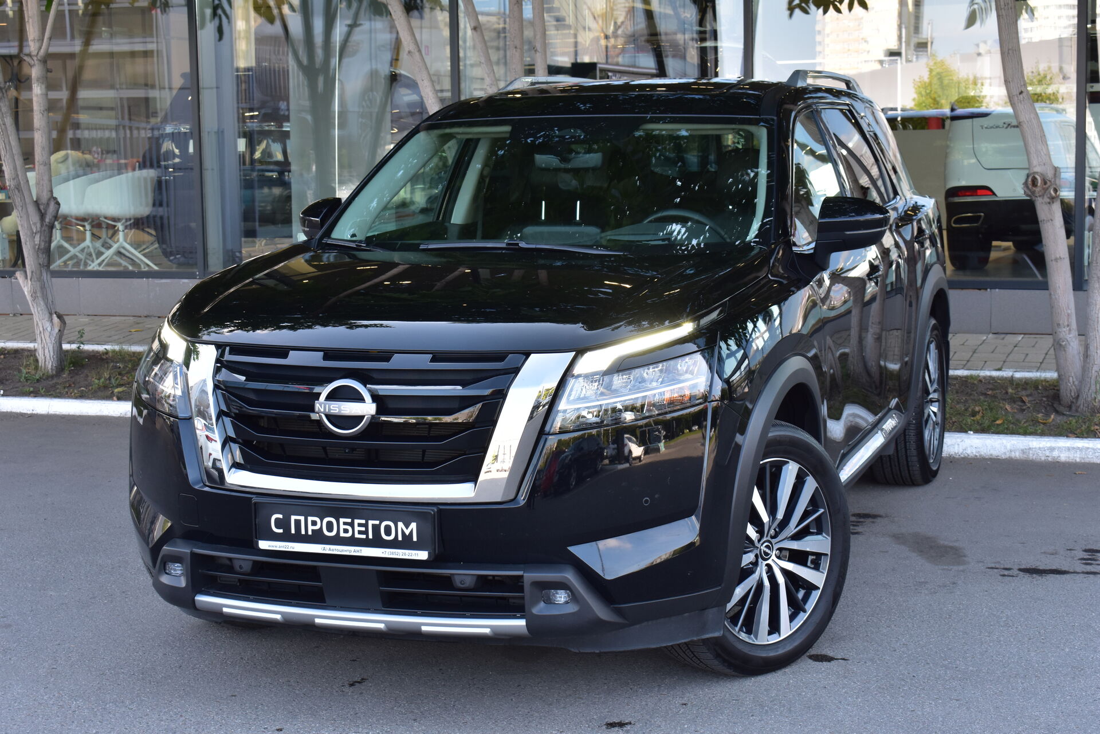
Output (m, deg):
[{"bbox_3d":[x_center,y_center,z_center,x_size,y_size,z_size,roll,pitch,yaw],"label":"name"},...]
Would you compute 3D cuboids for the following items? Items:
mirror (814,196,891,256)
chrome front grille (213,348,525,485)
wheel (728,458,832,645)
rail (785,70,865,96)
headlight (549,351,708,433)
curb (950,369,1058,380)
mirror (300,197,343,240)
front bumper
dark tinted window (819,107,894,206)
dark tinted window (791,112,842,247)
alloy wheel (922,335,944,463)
[{"bbox_3d":[0.981,-0.465,6.018,0.250,0.200,0.200,2,8,20],"label":"mirror"},{"bbox_3d":[-0.511,0.142,4.837,0.970,0.390,0.190,2,8,20],"label":"chrome front grille"},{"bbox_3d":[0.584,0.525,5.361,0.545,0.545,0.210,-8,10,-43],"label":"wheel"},{"bbox_3d":[1.150,-1.173,7.609,0.070,0.100,1.660,2,8,20],"label":"rail"},{"bbox_3d":[0.214,0.052,4.749,0.460,0.210,0.250,-1,8,2],"label":"headlight"},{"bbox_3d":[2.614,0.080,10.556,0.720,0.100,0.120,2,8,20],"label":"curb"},{"bbox_3d":[-0.855,-0.514,6.689,0.250,0.200,0.200,2,8,20],"label":"mirror"},{"bbox_3d":[-0.449,0.419,5.025,1.930,0.680,0.540,2,8,20],"label":"front bumper"},{"bbox_3d":[1.210,-0.796,7.188,0.060,0.450,0.900,-15,2,21],"label":"dark tinted window"},{"bbox_3d":[0.882,-0.655,6.286,0.060,0.470,0.950,-15,2,21],"label":"dark tinted window"},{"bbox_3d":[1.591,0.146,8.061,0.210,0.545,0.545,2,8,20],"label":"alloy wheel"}]

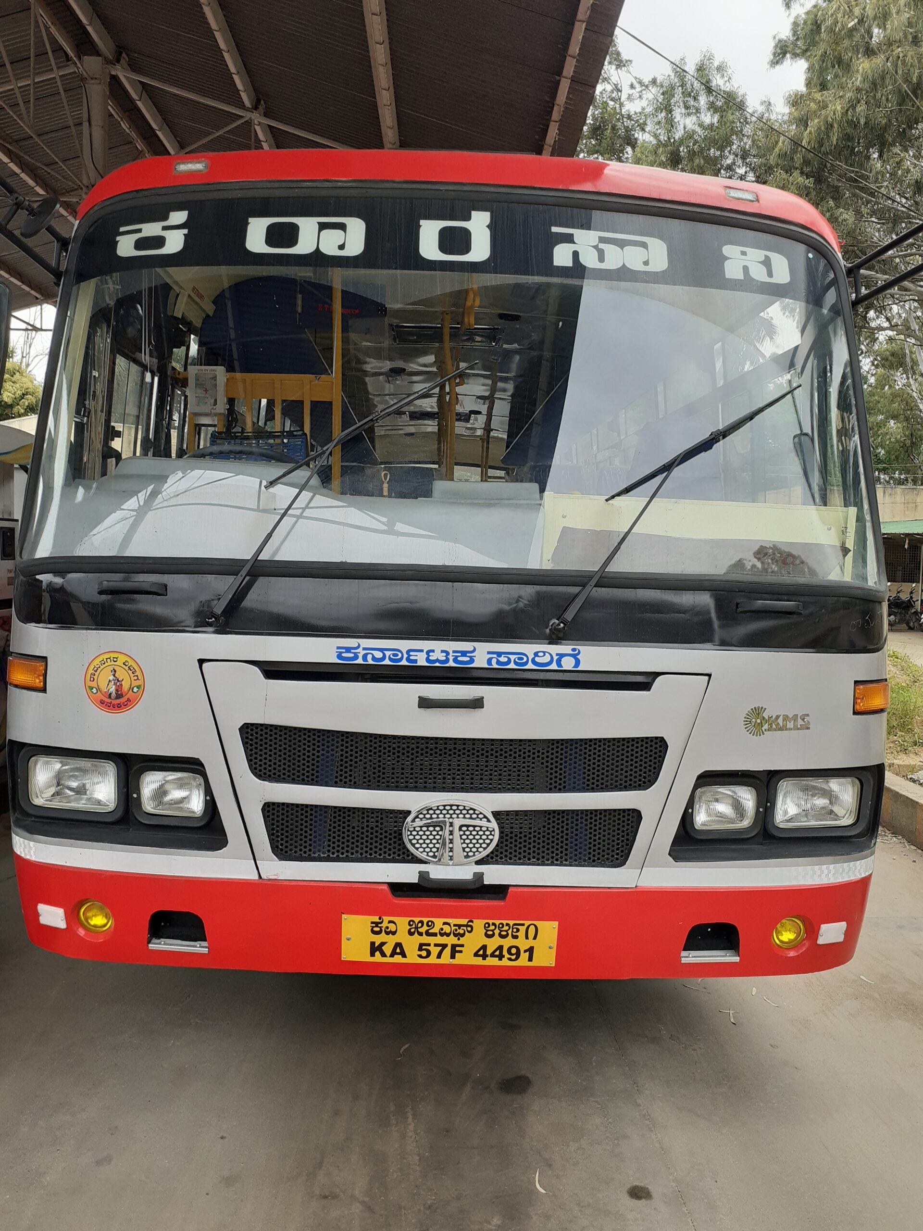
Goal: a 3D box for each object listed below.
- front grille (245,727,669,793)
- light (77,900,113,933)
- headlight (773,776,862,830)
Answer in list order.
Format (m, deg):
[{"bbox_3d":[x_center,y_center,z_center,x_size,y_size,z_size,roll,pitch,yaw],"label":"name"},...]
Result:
[{"bbox_3d":[-0.017,0.382,2.520,1.122,0.160,0.050,2,2,-2],"label":"front grille"},{"bbox_3d":[-0.978,0.806,2.596,0.097,0.088,0.060,2,2,3],"label":"light"},{"bbox_3d":[0.979,0.516,2.689,0.250,0.138,0.080,1,2,-7],"label":"headlight"}]

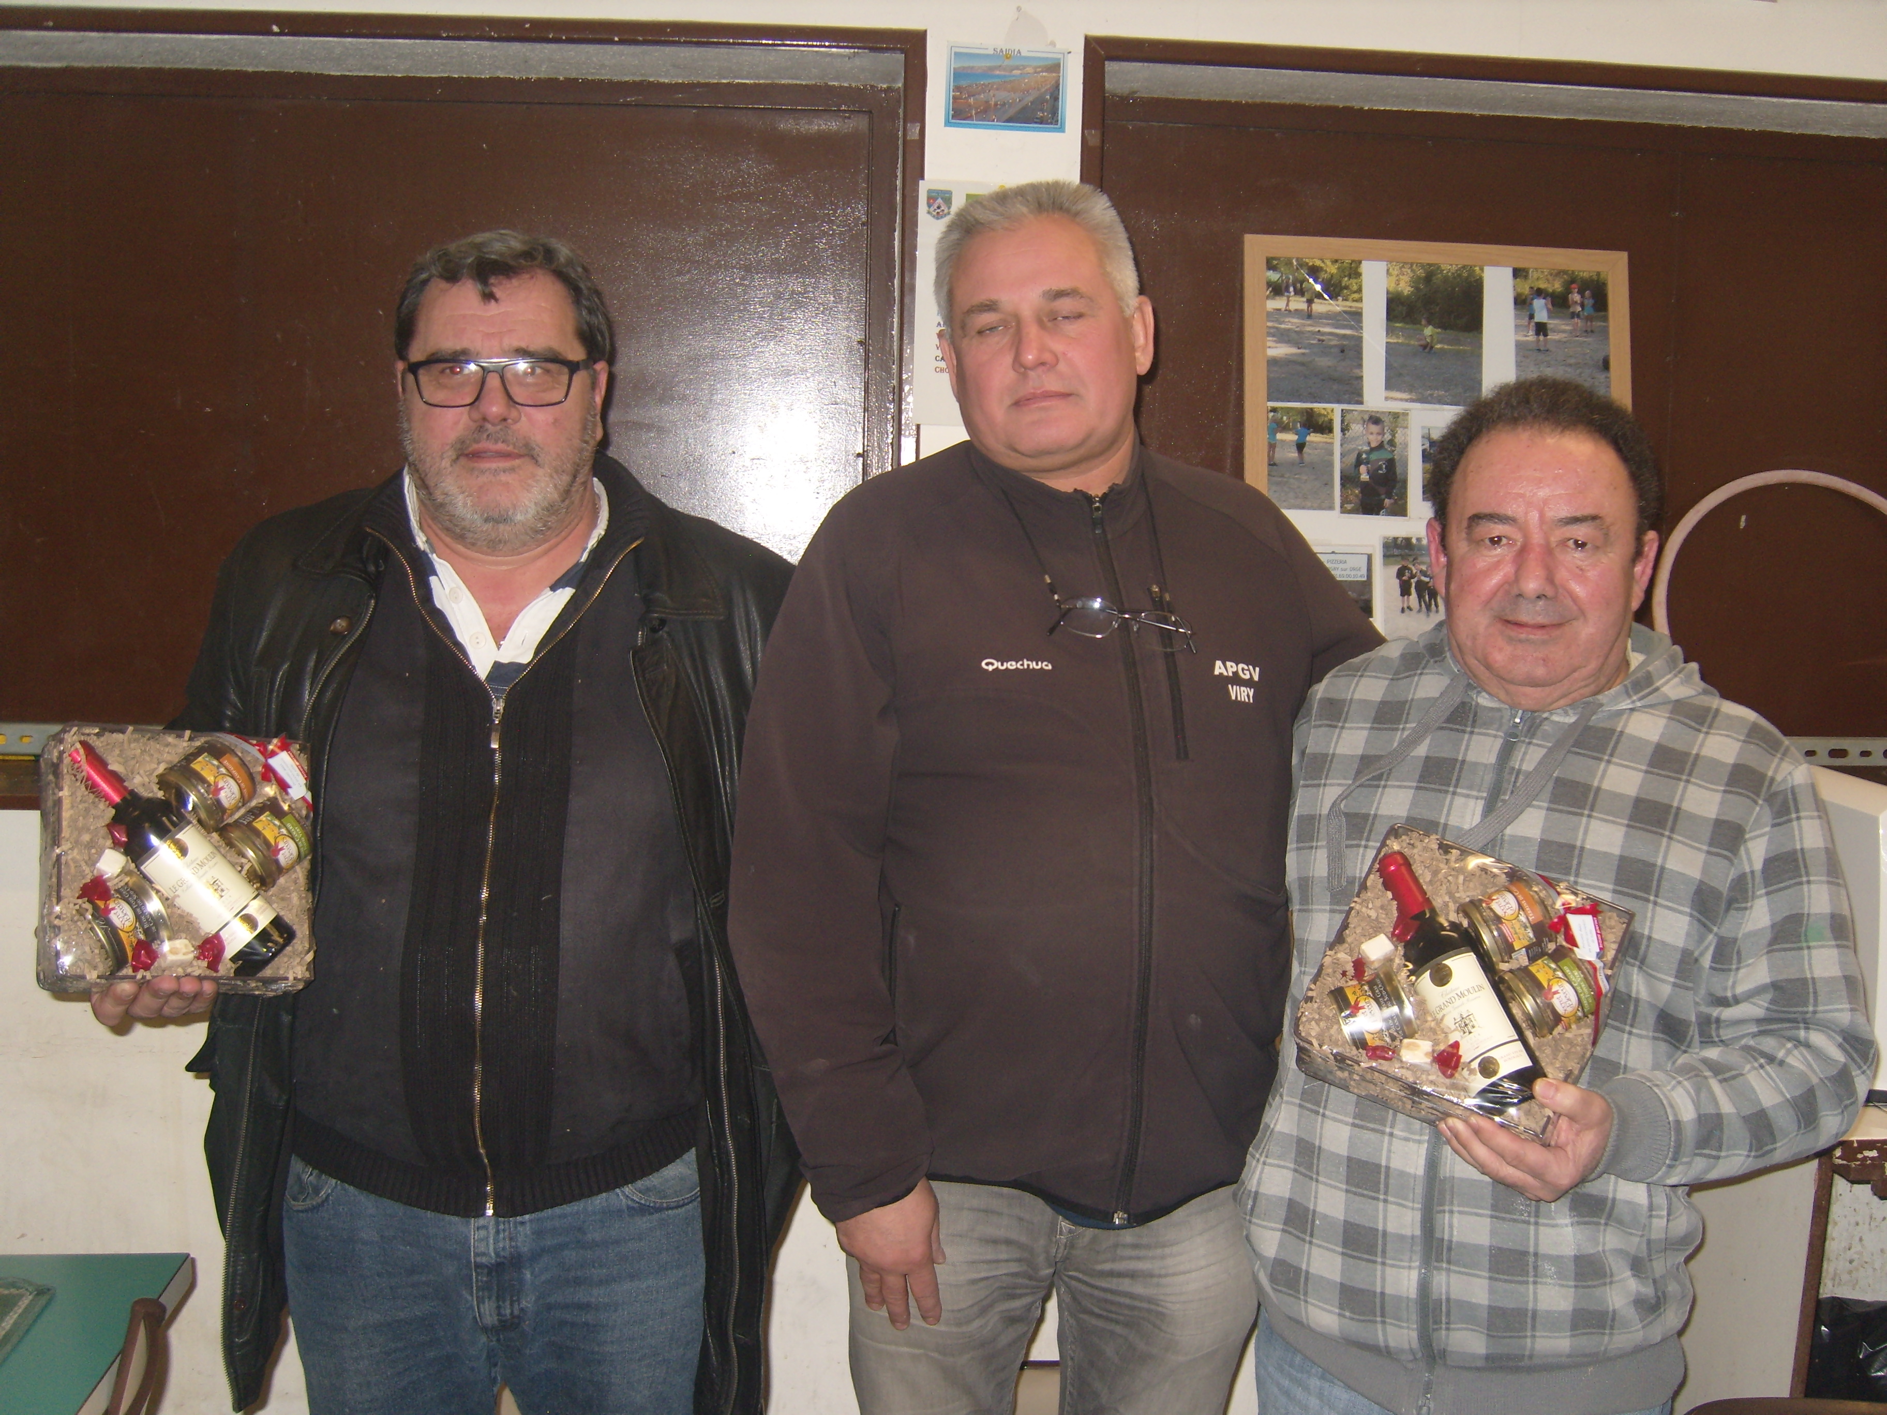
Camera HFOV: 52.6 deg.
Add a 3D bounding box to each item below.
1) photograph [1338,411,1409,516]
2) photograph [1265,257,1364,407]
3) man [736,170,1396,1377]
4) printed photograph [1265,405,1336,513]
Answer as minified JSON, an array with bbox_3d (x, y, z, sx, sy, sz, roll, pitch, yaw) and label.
[{"bbox_3d":[0.563,-0.319,2.490,0.090,0.141,0.005,1,-1,-5],"label":"photograph"},{"bbox_3d":[0.485,-0.490,2.485,0.128,0.192,0.005,1,-1,-5],"label":"photograph"},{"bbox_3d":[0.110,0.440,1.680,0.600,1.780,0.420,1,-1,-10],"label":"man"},{"bbox_3d":[0.465,-0.326,2.485,0.090,0.137,0.005,1,-1,-5],"label":"printed photograph"}]

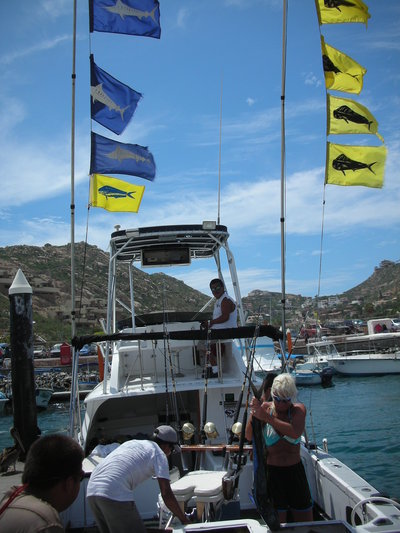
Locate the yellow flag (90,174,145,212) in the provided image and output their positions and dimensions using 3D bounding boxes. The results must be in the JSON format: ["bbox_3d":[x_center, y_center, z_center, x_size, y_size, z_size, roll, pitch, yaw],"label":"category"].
[{"bbox_3d":[-0.693,-0.610,4.500,0.450,0.310,0.090,3,5,-6],"label":"yellow flag"}]

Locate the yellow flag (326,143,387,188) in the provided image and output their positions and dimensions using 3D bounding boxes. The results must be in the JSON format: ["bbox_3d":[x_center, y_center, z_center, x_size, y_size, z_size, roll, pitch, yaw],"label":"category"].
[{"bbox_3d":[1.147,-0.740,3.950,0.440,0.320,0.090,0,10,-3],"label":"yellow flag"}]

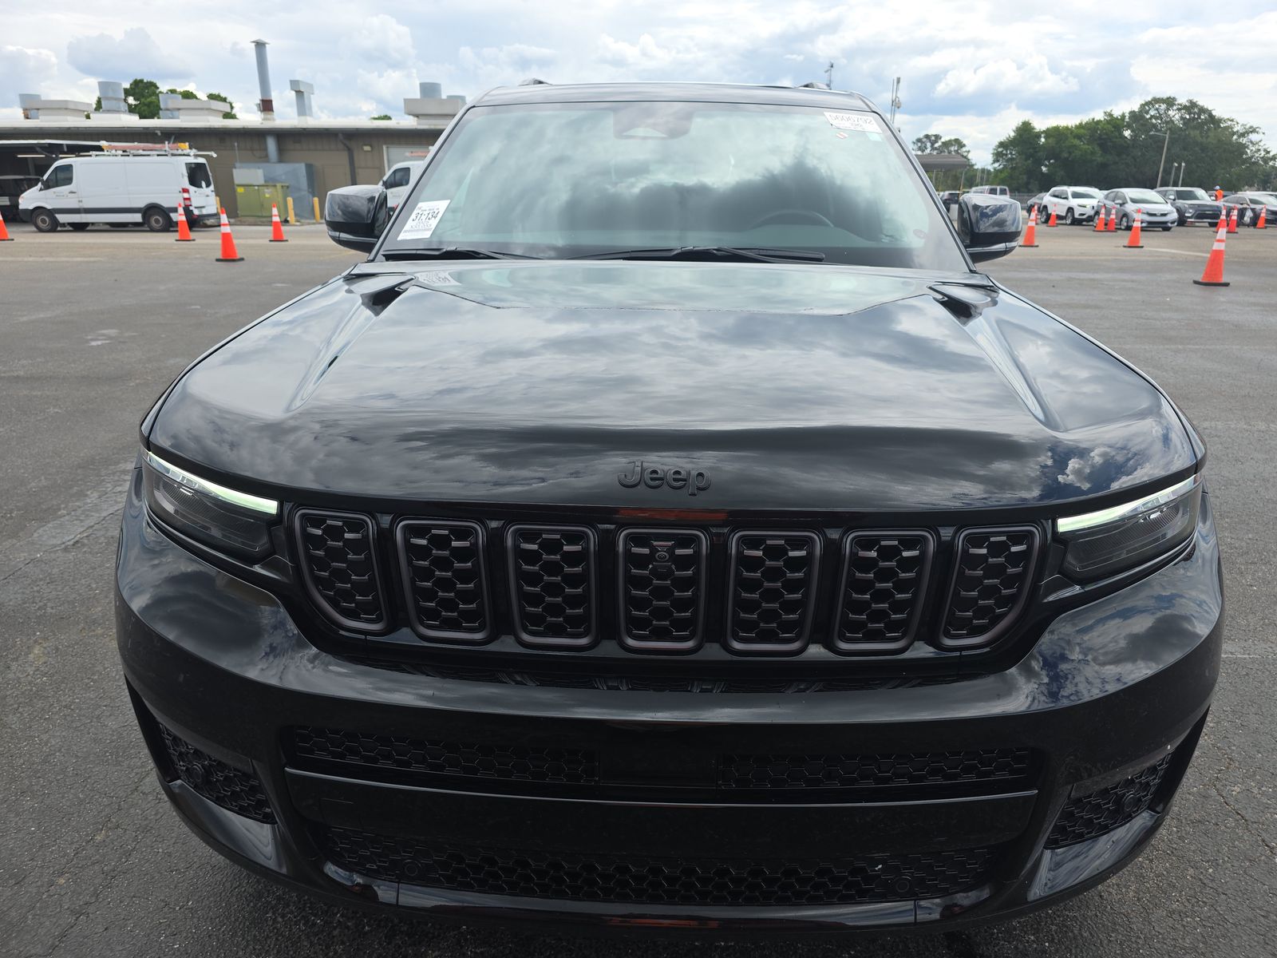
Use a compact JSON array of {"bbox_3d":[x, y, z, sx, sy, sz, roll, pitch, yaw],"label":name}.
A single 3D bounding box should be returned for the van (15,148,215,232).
[{"bbox_3d":[-17.750,-9.721,28.600,5.900,2.600,2.050,0,19,-2],"label":"van"}]

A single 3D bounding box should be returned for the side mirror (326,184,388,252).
[{"bbox_3d":[-0.860,-0.832,2.663,0.250,0.200,0.170,1,19,2],"label":"side mirror"}]

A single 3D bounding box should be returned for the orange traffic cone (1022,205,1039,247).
[{"bbox_3d":[9.531,-6.094,20.552,0.430,0.920,0.430,0,19,0],"label":"orange traffic cone"}]

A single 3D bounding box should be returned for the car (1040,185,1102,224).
[{"bbox_3d":[20.400,-12.699,39.300,1.870,1.680,4.620,1,19,2],"label":"car"}]

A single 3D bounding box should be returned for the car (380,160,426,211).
[{"bbox_3d":[-7.500,-10.700,31.800,5.900,2.500,2.030,0,19,-2],"label":"car"}]

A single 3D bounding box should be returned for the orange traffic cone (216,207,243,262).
[{"bbox_3d":[-7.618,-4.532,15.707,0.370,0.920,0.370,0,19,0],"label":"orange traffic cone"}]

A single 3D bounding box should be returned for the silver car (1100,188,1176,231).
[{"bbox_3d":[19.400,-10.586,33.200,1.720,1.520,4.150,2,19,4],"label":"silver car"}]

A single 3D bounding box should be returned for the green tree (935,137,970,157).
[{"bbox_3d":[46.223,-45.581,125.000,5.000,9.200,5.000,0,19,0],"label":"green tree"}]

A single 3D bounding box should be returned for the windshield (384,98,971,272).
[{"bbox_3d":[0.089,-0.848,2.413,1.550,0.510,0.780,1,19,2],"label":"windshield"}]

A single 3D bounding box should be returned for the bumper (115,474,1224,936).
[{"bbox_3d":[0.035,0.346,1.401,1.960,0.620,0.530,1,19,2],"label":"bumper"}]

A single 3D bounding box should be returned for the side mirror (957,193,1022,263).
[{"bbox_3d":[1.060,-0.757,2.580,0.215,0.205,0.150,1,19,3],"label":"side mirror"}]

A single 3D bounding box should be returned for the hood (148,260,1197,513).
[{"bbox_3d":[0.055,-0.264,1.649,1.740,0.260,1.270,1,19,2],"label":"hood"}]

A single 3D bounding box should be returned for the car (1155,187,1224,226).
[{"bbox_3d":[25.800,-12.850,40.000,1.900,1.690,4.750,2,19,5],"label":"car"}]

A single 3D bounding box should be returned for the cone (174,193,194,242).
[{"bbox_3d":[-11.683,-6.569,21.752,0.430,0.920,0.430,0,19,0],"label":"cone"}]

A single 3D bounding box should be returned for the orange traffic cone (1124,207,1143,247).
[{"bbox_3d":[12.783,-6.425,21.747,0.370,0.920,0.370,0,19,0],"label":"orange traffic cone"}]

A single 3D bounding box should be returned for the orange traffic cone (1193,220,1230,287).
[{"bbox_3d":[8.633,-3.370,12.610,0.370,0.920,0.370,0,19,0],"label":"orange traffic cone"}]

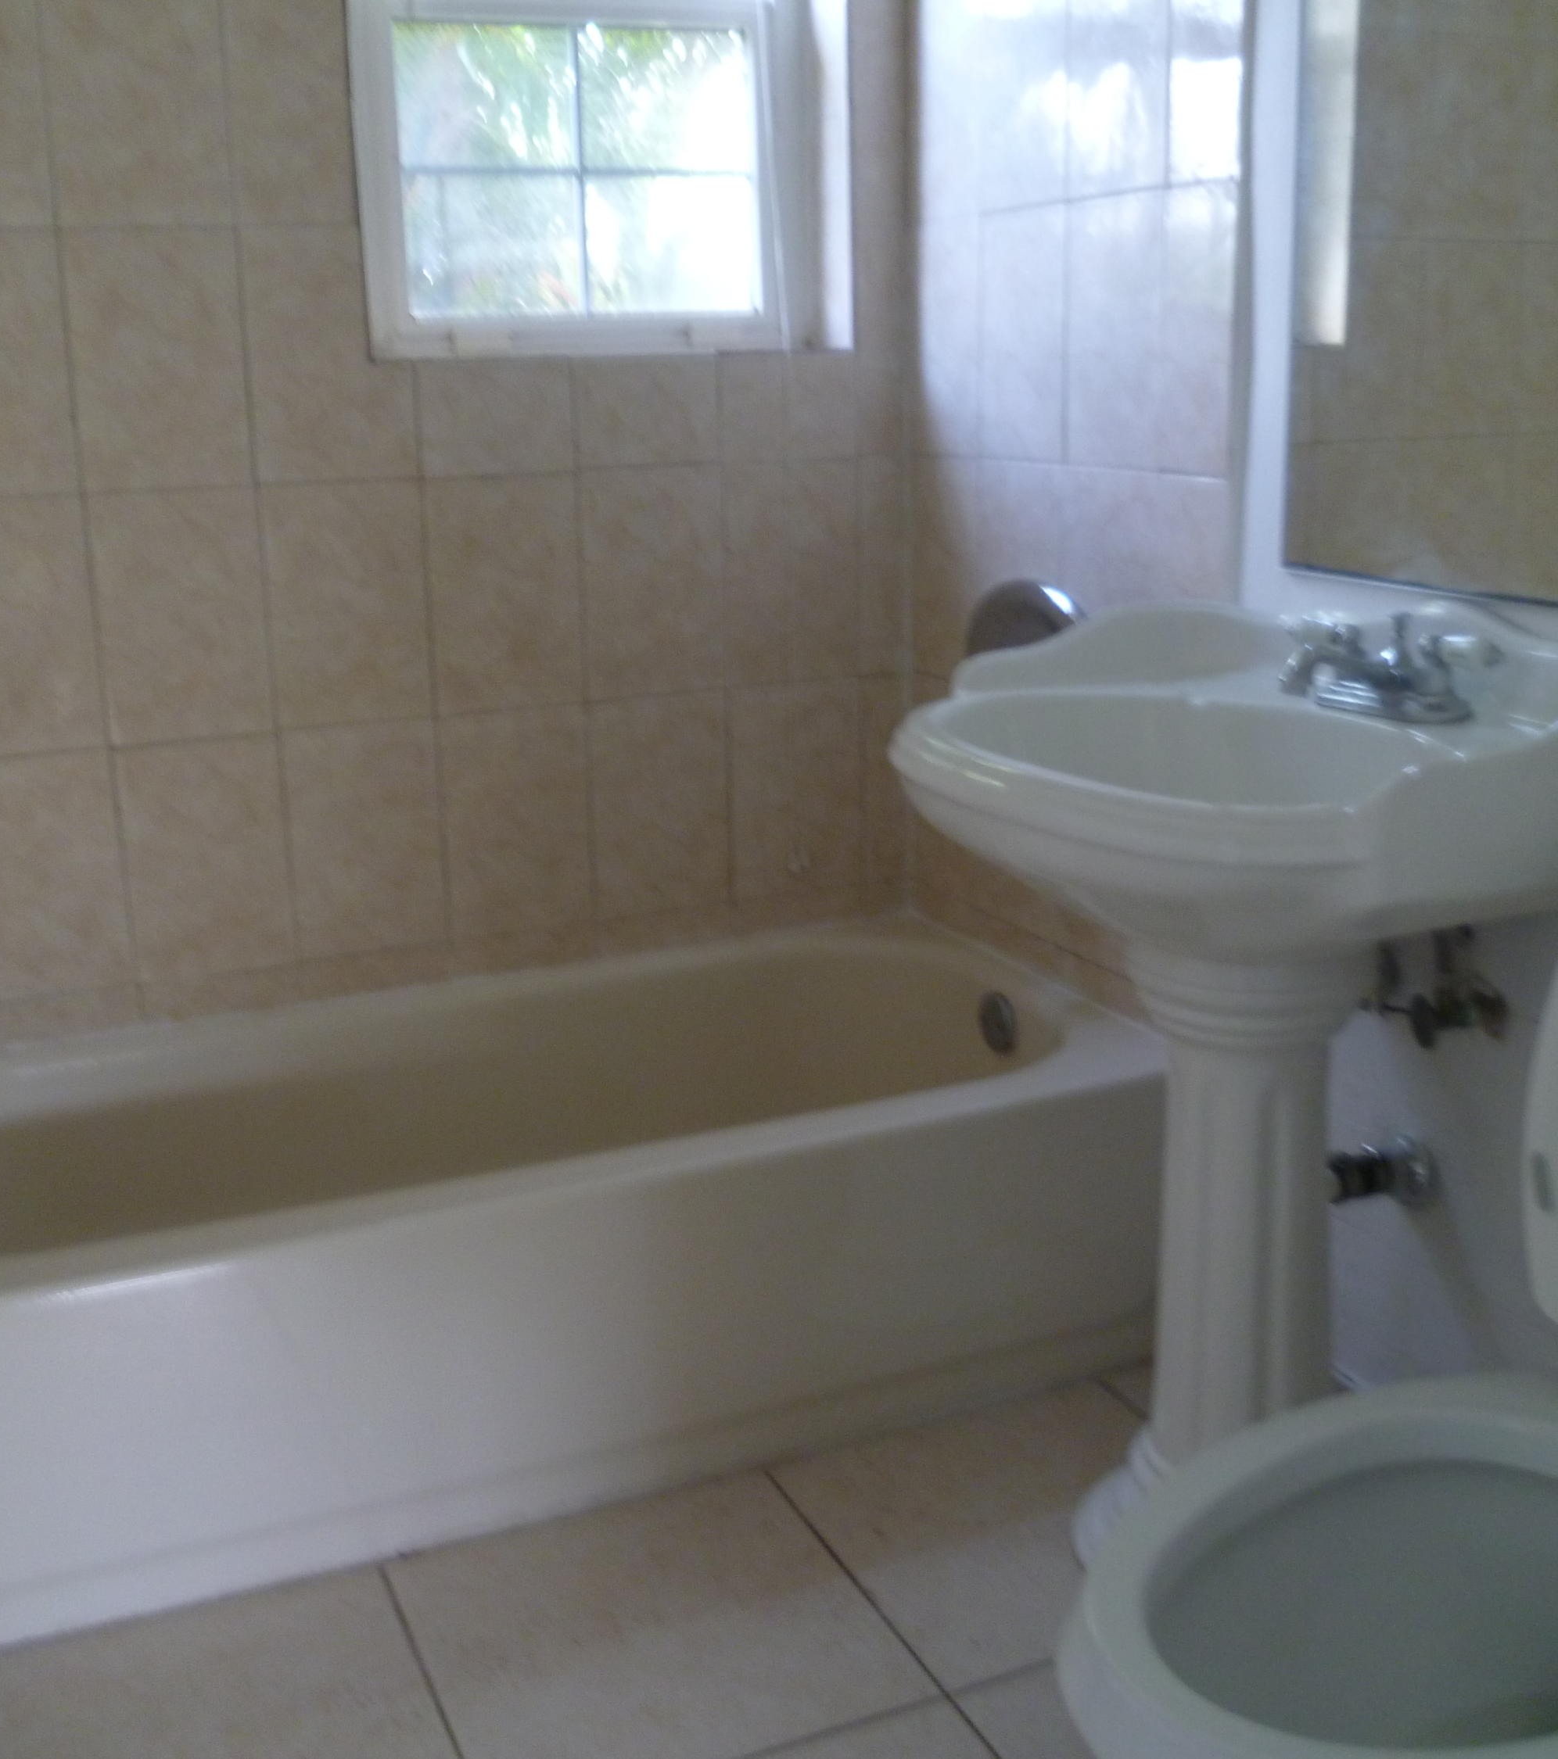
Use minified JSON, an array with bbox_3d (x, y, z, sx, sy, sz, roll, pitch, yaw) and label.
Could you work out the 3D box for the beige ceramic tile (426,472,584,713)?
[{"bbox_3d":[-0.352,-0.370,2.446,0.201,0.302,0.010,-8,16,-22],"label":"beige ceramic tile"}]

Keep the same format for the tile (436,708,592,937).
[{"bbox_3d":[-0.347,-0.079,2.523,0.201,0.299,0.010,-8,16,-22],"label":"tile"}]

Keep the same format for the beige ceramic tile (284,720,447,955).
[{"bbox_3d":[-0.540,-0.054,2.506,0.202,0.304,0.010,-7,15,-22],"label":"beige ceramic tile"}]

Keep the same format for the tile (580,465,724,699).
[{"bbox_3d":[-0.166,-0.389,2.491,0.198,0.298,0.010,-8,16,-22],"label":"tile"}]

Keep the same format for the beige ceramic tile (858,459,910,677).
[{"bbox_3d":[0.147,-0.436,2.653,0.074,0.302,0.010,-8,16,-22],"label":"beige ceramic tile"}]

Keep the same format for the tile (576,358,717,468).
[{"bbox_3d":[-0.170,-0.601,2.434,0.198,0.141,0.010,-8,16,-22],"label":"tile"}]

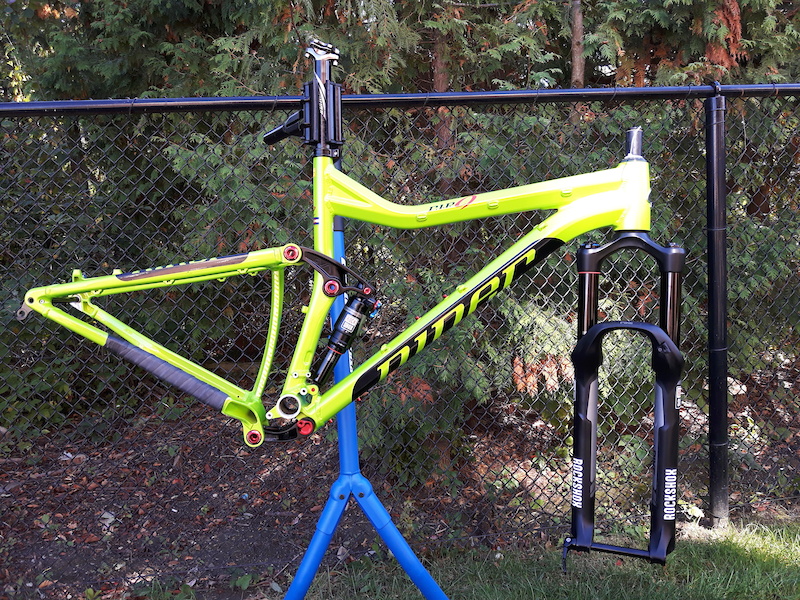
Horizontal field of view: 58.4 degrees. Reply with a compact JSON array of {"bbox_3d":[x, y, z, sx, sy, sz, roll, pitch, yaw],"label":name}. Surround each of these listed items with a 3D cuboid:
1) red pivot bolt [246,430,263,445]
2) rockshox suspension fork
[{"bbox_3d":[-0.251,0.237,1.237,0.025,0.025,0.018,-2,4,0],"label":"red pivot bolt"},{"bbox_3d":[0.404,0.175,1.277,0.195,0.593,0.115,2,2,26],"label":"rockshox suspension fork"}]

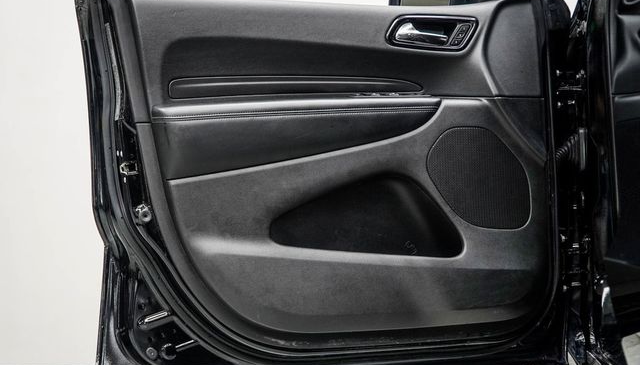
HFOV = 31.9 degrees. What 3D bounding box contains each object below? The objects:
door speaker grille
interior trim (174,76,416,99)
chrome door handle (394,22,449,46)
[{"bbox_3d":[0.348,-0.009,2.450,0.232,0.222,0.030,-1,5,-13],"label":"door speaker grille"},{"bbox_3d":[-0.046,-0.203,2.400,0.555,0.051,0.030,-1,5,-13],"label":"interior trim"},{"bbox_3d":[0.221,-0.325,2.440,0.118,0.052,0.035,-1,5,-13],"label":"chrome door handle"}]

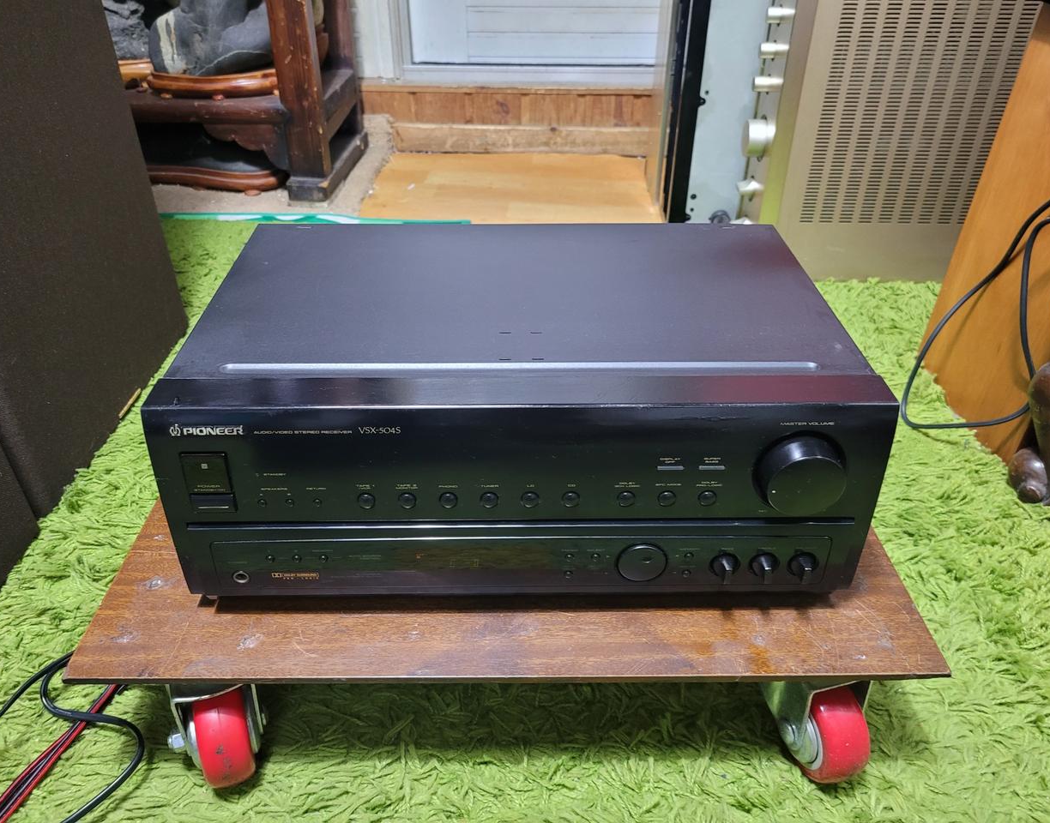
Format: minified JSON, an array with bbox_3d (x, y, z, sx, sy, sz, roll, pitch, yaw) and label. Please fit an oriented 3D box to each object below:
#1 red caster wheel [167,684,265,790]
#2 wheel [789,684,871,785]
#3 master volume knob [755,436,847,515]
[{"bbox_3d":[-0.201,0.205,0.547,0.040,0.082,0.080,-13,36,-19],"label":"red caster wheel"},{"bbox_3d":[0.197,0.206,0.552,0.035,0.078,0.078,-10,35,-15],"label":"wheel"},{"bbox_3d":[0.160,0.039,0.474,0.049,0.049,0.018,0,34,-1],"label":"master volume knob"}]

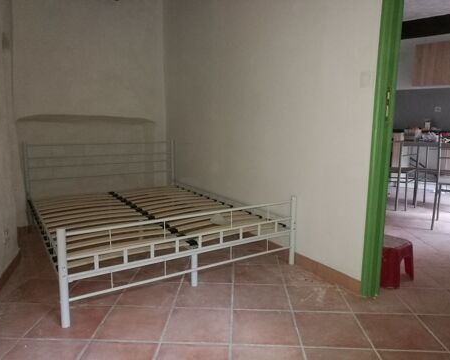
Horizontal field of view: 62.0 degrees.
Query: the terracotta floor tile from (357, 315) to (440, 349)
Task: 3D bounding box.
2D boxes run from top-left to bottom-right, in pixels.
[{"bbox_3d":[0.810,0.716,1.765,0.305,0.010,0.303,1,9,2],"label":"terracotta floor tile"}]

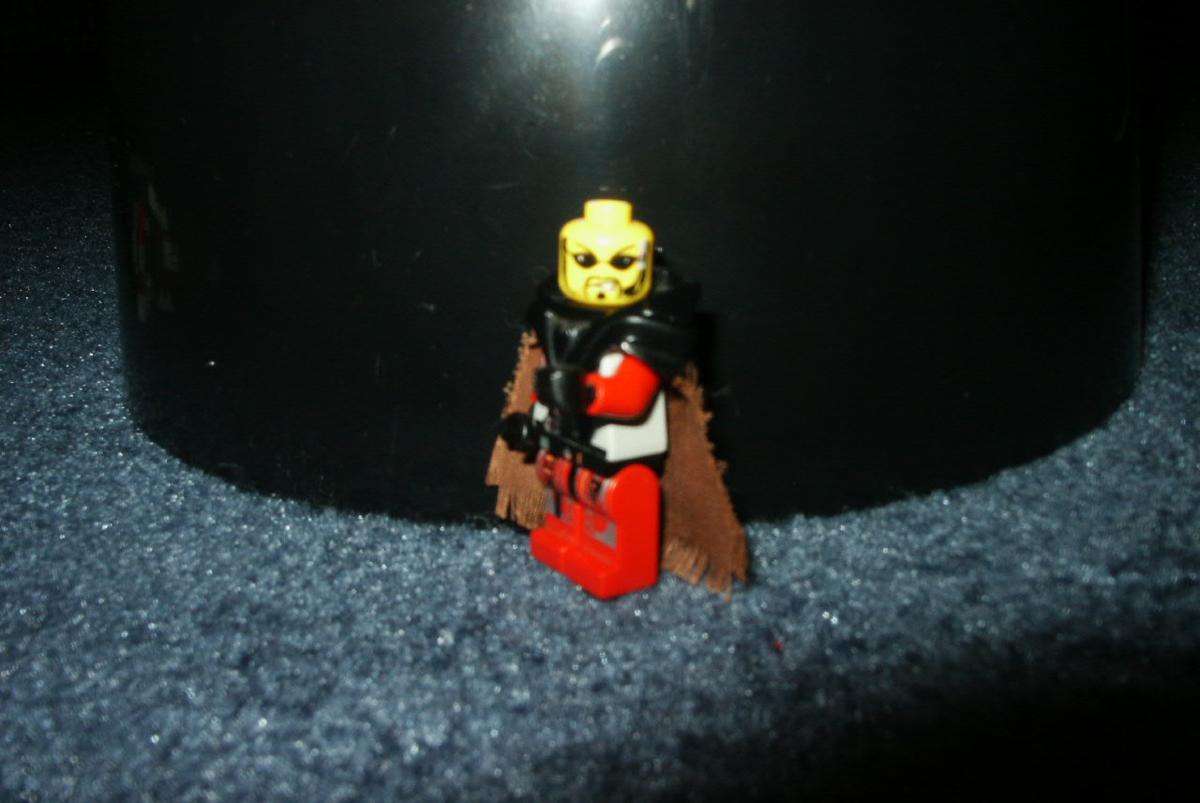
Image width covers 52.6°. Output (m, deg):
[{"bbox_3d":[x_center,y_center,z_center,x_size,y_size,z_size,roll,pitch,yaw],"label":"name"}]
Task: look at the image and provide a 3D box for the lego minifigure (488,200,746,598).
[{"bbox_3d":[0.001,-0.001,0.136,0.019,0.042,0.027,-14,22,-31],"label":"lego minifigure"}]

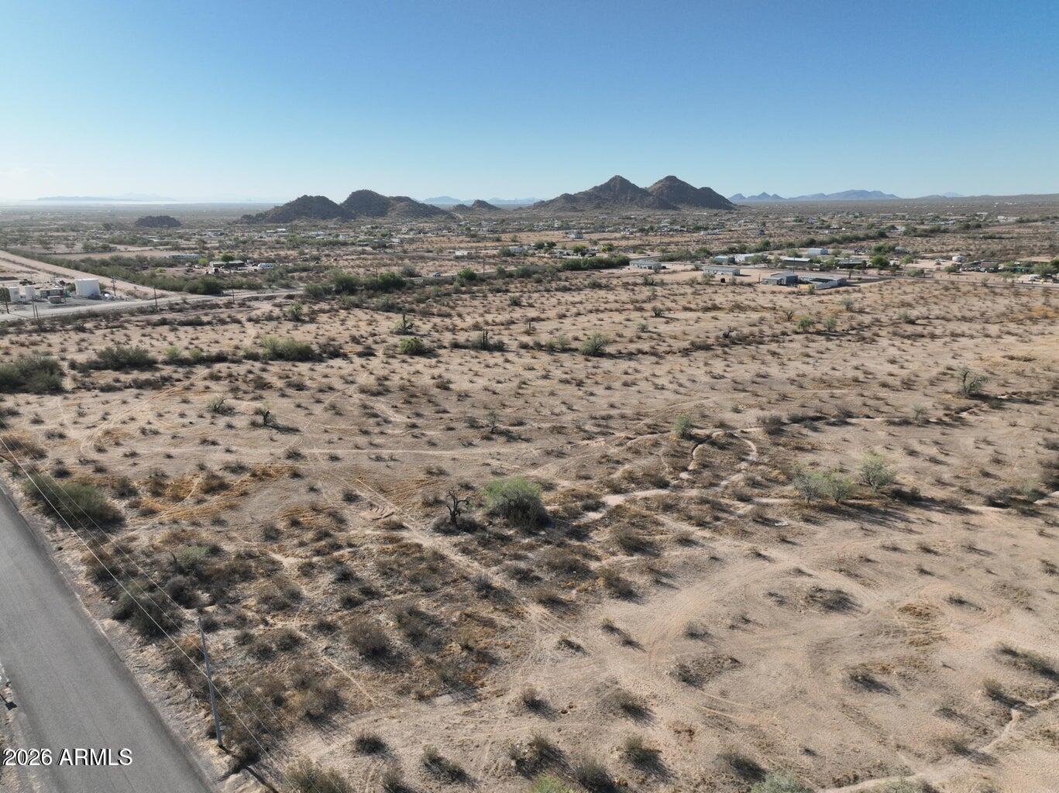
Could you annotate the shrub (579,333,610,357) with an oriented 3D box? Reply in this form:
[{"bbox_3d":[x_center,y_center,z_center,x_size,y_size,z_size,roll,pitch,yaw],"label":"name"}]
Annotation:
[{"bbox_3d":[16.583,-13.067,186.213,7.318,5.507,6.586,1,15,5],"label":"shrub"}]

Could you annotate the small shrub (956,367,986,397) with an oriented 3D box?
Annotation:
[{"bbox_3d":[89.216,-3.049,148.348,5.184,5.615,4.925,9,17,31],"label":"small shrub"}]

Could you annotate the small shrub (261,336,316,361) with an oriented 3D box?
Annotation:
[{"bbox_3d":[-59.761,-11.942,181.865,12.854,5.569,7.070,-5,16,-18],"label":"small shrub"}]

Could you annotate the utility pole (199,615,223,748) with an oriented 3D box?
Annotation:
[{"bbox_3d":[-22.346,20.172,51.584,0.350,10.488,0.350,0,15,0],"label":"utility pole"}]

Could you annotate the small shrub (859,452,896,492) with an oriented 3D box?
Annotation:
[{"bbox_3d":[46.971,10.344,98.856,4.459,5.178,4.236,7,17,26],"label":"small shrub"}]

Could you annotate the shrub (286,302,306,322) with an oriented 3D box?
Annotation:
[{"bbox_3d":[-77.189,-27.955,242.388,6.266,5.397,5.953,-5,16,-17],"label":"shrub"}]

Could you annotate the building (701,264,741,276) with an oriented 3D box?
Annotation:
[{"bbox_3d":[103.404,-67.888,394.823,8.000,4.200,18.300,-14,20,-42],"label":"building"}]

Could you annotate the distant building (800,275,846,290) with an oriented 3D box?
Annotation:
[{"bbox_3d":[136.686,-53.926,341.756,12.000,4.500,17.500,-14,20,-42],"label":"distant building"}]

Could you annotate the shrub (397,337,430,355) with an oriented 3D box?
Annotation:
[{"bbox_3d":[-29.793,-12.889,187.444,7.721,4.531,6.949,-2,15,-9],"label":"shrub"}]

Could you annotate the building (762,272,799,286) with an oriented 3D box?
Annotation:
[{"bbox_3d":[118.977,-56.134,348.693,10.500,5.200,13.000,-14,20,-42],"label":"building"}]

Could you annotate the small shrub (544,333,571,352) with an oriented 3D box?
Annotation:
[{"bbox_3d":[7.473,-14.090,192.150,6.512,4.431,4.884,1,15,2],"label":"small shrub"}]

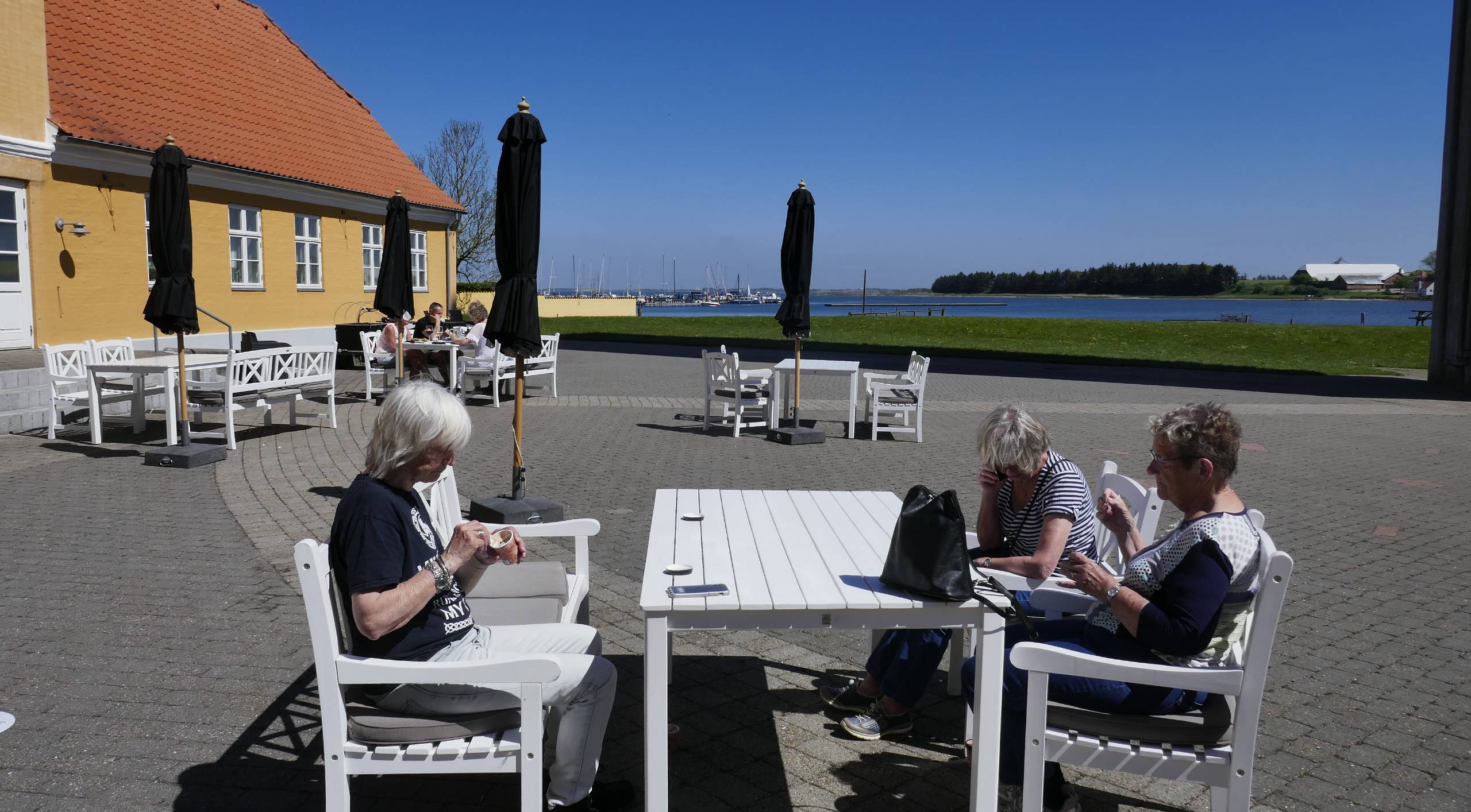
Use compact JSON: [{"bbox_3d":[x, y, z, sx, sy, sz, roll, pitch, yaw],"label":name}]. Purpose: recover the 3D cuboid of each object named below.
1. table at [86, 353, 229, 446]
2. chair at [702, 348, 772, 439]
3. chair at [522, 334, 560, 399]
[{"bbox_3d":[-5.697,-0.087,10.426,0.800,0.740,1.640,1,6,-3],"label":"table"},{"bbox_3d":[0.026,-0.168,11.449,0.630,0.910,0.585,-6,9,-43],"label":"chair"},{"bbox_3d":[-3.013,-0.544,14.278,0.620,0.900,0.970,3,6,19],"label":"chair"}]

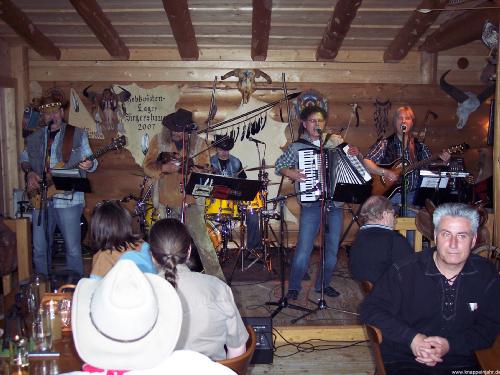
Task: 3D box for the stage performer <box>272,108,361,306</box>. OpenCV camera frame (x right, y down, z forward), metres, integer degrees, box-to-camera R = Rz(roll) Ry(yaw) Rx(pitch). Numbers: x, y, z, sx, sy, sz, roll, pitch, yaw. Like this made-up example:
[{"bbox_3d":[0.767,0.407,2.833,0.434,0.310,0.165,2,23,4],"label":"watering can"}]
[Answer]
[{"bbox_3d":[0.600,0.134,5.011,0.740,1.740,0.500,-1,5,-7],"label":"stage performer"}]

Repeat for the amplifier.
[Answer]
[{"bbox_3d":[-0.010,1.108,4.142,0.350,0.270,0.280,0,5,0],"label":"amplifier"}]

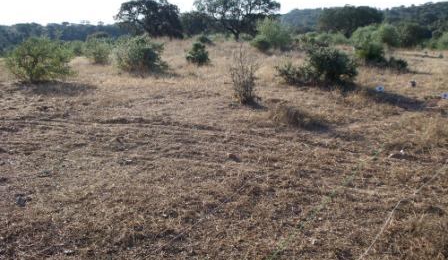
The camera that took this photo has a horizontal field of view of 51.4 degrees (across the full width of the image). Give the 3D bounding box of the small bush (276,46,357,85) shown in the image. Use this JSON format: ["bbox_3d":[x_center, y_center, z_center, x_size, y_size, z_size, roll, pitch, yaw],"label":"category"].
[{"bbox_3d":[2.726,-1.908,13.612,2.267,1.047,1.474,0,12,0],"label":"small bush"}]

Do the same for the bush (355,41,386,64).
[{"bbox_3d":[6.805,-3.601,21.526,1.434,1.050,1.219,0,12,0],"label":"bush"}]

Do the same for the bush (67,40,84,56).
[{"bbox_3d":[-9.009,-4.947,28.167,1.056,0.911,0.950,0,12,0],"label":"bush"}]

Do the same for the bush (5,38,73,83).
[{"bbox_3d":[-5.671,-2.169,14.171,2.065,1.323,1.755,0,12,0],"label":"bush"}]

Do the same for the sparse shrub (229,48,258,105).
[{"bbox_3d":[0.413,-1.149,9.745,0.609,1.177,0.578,0,12,0],"label":"sparse shrub"}]

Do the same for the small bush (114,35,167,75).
[{"bbox_3d":[-3.018,-2.726,16.689,1.807,1.361,1.626,0,12,0],"label":"small bush"}]

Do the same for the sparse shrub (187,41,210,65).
[{"bbox_3d":[-1.115,-3.343,20.258,1.012,1.077,0.962,0,12,0],"label":"sparse shrub"}]

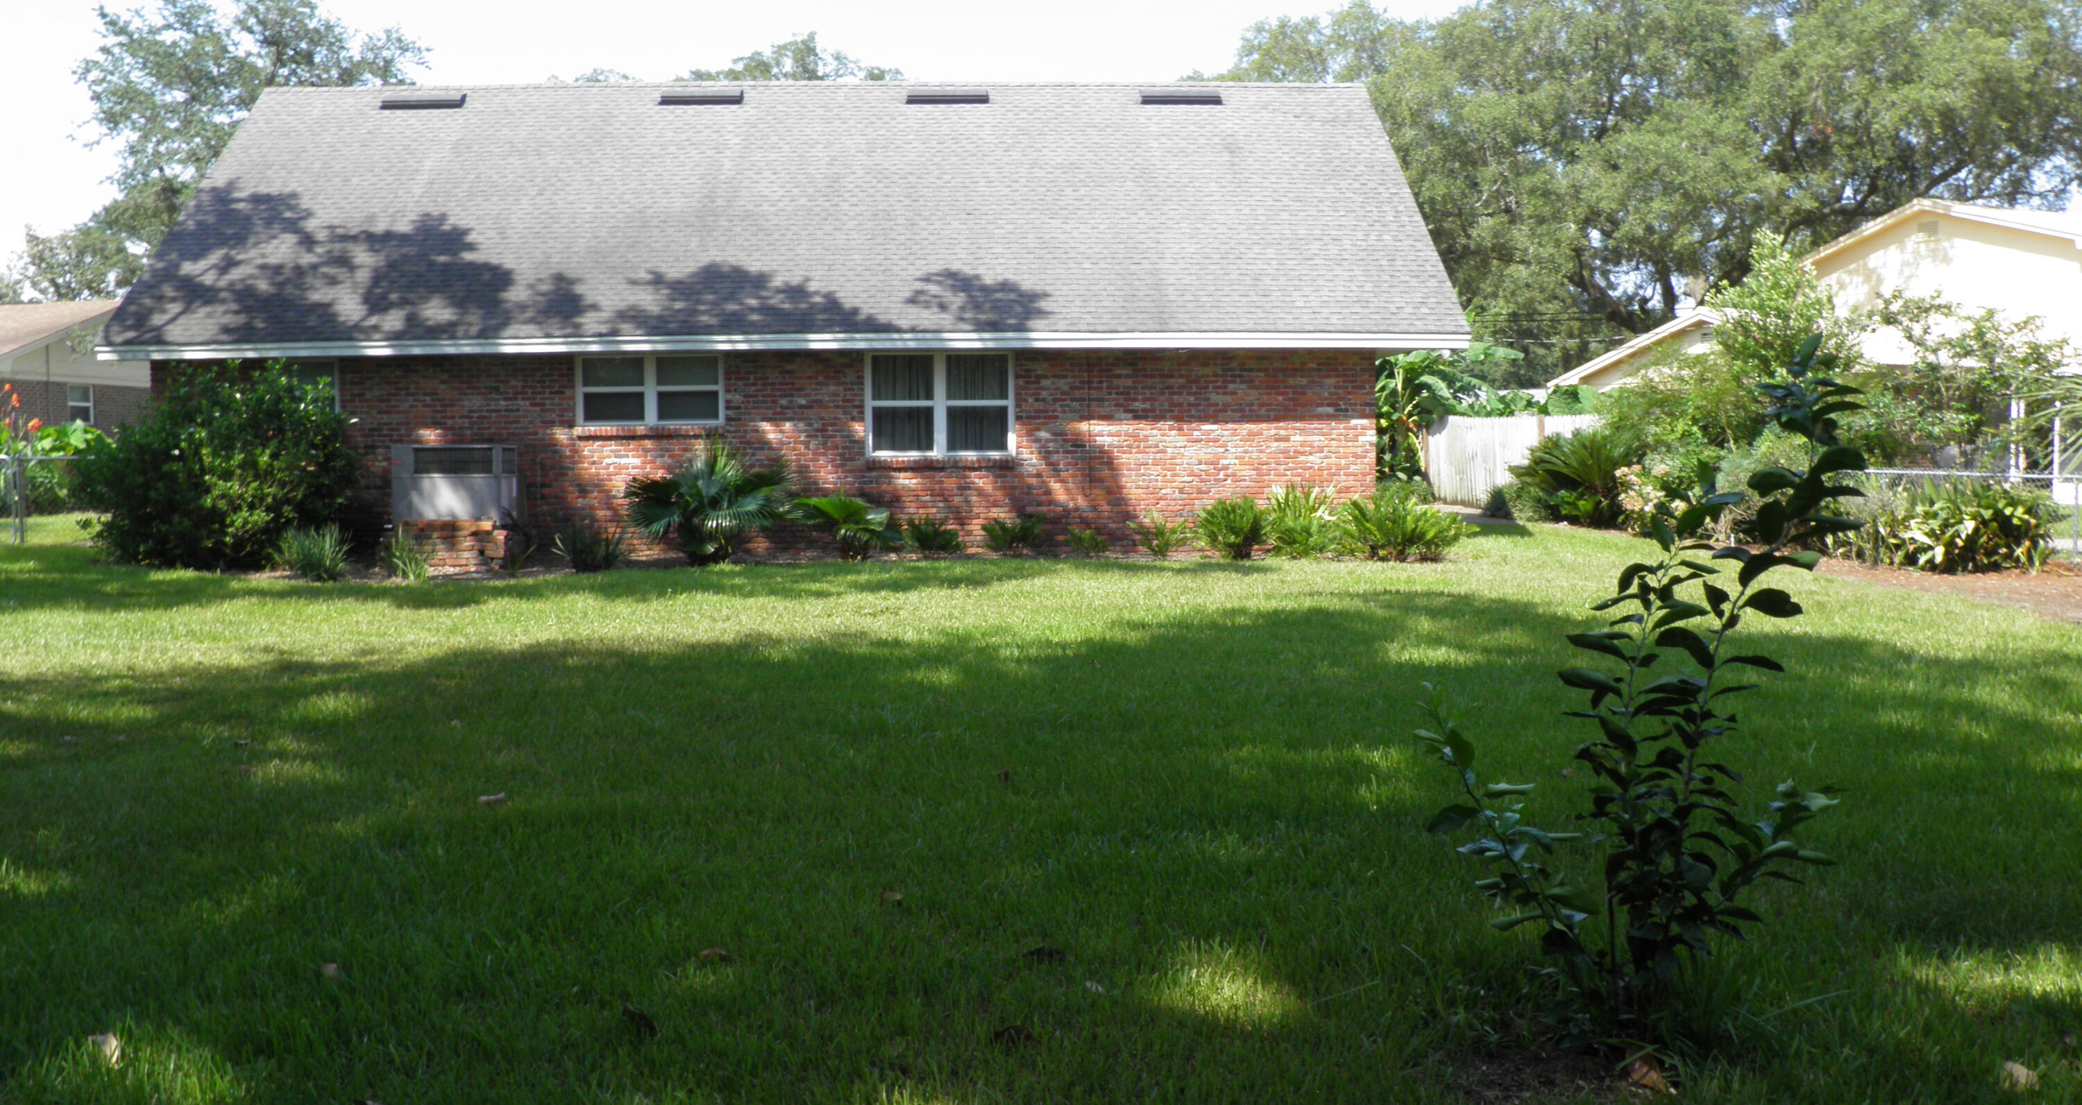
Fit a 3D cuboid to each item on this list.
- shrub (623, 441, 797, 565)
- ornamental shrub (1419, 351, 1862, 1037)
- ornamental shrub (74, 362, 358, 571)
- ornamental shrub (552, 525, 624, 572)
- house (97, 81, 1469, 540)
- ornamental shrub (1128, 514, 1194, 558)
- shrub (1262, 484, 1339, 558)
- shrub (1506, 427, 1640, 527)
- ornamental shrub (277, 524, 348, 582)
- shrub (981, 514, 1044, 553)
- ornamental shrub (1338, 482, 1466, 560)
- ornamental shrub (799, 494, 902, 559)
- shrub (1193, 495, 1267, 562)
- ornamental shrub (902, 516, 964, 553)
[{"bbox_3d":[-3.666,-0.540,18.650,1.945,1.324,1.650,-1,4,-3],"label":"shrub"},{"bbox_3d":[1.460,0.311,4.128,1.081,1.683,1.000,-1,4,0],"label":"ornamental shrub"},{"bbox_3d":[-9.034,-0.952,18.449,2.962,2.242,2.300,-1,4,0],"label":"ornamental shrub"},{"bbox_3d":[-4.909,-0.044,18.317,0.778,0.520,0.700,-1,4,-3],"label":"ornamental shrub"},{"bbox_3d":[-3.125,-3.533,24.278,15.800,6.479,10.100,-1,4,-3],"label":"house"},{"bbox_3d":[1.386,-0.187,19.398,0.768,0.496,0.700,-1,4,-3],"label":"ornamental shrub"},{"bbox_3d":[2.936,-0.352,19.000,0.862,0.818,0.820,-1,4,0],"label":"shrub"},{"bbox_3d":[8.622,-1.232,27.300,2.188,1.620,2.100,-1,4,0],"label":"shrub"},{"bbox_3d":[-7.553,0.000,17.476,0.776,0.612,0.720,-1,4,-3],"label":"ornamental shrub"},{"bbox_3d":[-0.331,-0.218,19.605,0.757,0.445,0.700,-1,4,-3],"label":"shrub"},{"bbox_3d":[4.035,-0.345,18.776,1.414,0.871,1.300,-1,4,-3],"label":"ornamental shrub"},{"bbox_3d":[-2.130,-0.286,18.850,1.147,0.719,1.050,-1,4,0],"label":"ornamental shrub"},{"bbox_3d":[2.117,-0.268,18.900,0.821,0.723,0.800,-1,4,0],"label":"shrub"},{"bbox_3d":[-1.246,-0.216,19.250,0.688,0.441,0.650,-1,4,0],"label":"ornamental shrub"}]

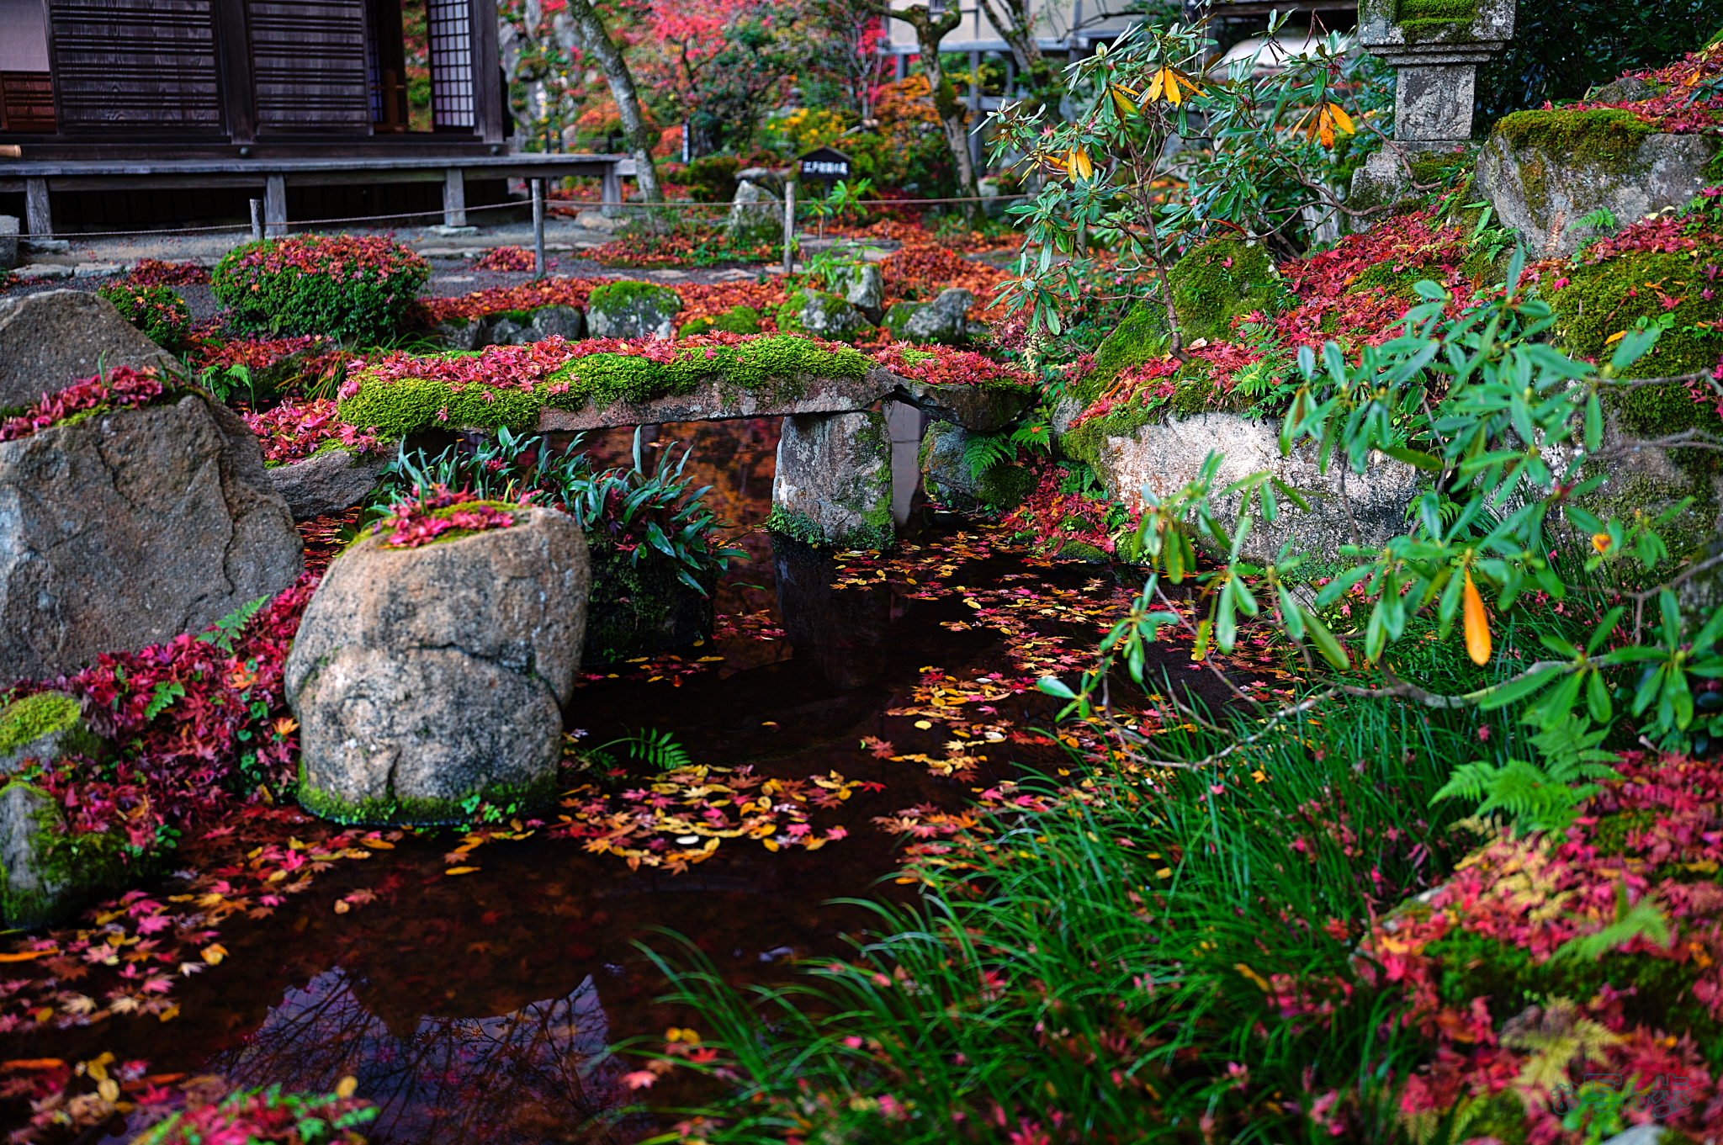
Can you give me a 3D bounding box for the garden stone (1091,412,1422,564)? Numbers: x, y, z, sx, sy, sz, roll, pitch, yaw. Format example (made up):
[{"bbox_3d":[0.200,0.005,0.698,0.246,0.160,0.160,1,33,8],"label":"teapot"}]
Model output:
[{"bbox_3d":[1.374,-0.385,6.043,1.130,0.520,0.650,1,15,0],"label":"garden stone"}]

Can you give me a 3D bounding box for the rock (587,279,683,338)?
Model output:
[{"bbox_3d":[-0.985,-1.131,7.250,0.402,0.268,0.301,-2,15,-7],"label":"rock"}]

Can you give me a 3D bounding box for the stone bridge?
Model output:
[{"bbox_3d":[-0.657,-0.490,6.088,2.700,0.660,0.680,-7,17,-26],"label":"stone bridge"}]

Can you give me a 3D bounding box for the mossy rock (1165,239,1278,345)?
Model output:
[{"bbox_3d":[1.262,-0.980,5.900,0.400,0.394,0.360,3,15,12],"label":"mossy rock"}]

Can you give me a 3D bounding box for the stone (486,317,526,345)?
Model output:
[{"bbox_3d":[-1.808,-1.220,8.487,0.210,0.185,0.190,1,15,0],"label":"stone"}]

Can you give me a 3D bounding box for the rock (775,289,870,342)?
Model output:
[{"bbox_3d":[-0.196,-1.393,9.057,0.470,0.285,0.360,1,15,0],"label":"rock"}]

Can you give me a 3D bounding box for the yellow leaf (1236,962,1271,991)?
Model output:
[{"bbox_3d":[0.574,0.592,2.450,0.075,0.030,0.025,12,19,40],"label":"yellow leaf"}]

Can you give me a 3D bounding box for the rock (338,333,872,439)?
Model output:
[{"bbox_3d":[-0.855,-0.679,5.884,1.850,0.250,0.600,-7,17,-26],"label":"rock"}]

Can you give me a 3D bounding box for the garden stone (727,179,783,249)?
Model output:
[{"bbox_3d":[-0.775,-2.551,11.900,0.399,0.488,0.299,-1,15,-3],"label":"garden stone"}]

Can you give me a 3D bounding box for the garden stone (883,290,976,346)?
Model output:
[{"bbox_3d":[0.389,-1.388,9.057,0.490,0.305,0.350,1,15,0],"label":"garden stone"}]

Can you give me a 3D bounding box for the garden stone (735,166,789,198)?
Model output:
[{"bbox_3d":[-0.713,-2.786,12.201,0.420,0.340,0.380,1,15,0],"label":"garden stone"}]

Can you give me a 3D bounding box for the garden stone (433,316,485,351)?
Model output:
[{"bbox_3d":[-1.732,-1.019,7.200,0.219,0.162,0.175,-4,15,-13],"label":"garden stone"}]

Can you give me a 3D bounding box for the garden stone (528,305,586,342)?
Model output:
[{"bbox_3d":[-1.577,-1.282,8.729,0.290,0.260,0.260,1,15,0],"label":"garden stone"}]

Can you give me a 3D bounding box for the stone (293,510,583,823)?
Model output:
[{"bbox_3d":[-0.919,0.177,3.670,0.640,0.600,0.500,-4,15,-14],"label":"stone"}]

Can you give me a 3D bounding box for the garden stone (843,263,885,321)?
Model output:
[{"bbox_3d":[-0.006,-1.282,7.700,0.222,0.285,0.200,0,15,0],"label":"garden stone"}]

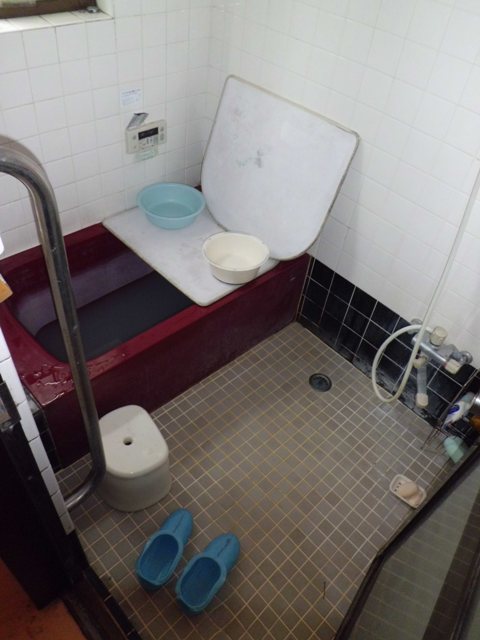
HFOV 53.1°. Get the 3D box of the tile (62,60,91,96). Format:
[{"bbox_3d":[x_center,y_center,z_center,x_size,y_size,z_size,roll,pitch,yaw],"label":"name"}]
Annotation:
[{"bbox_3d":[-0.540,-0.800,1.582,0.106,0.106,0.010,-32,58,-33],"label":"tile"}]

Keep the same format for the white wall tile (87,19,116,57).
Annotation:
[{"bbox_3d":[-0.452,-0.917,1.563,0.106,0.106,0.010,-32,58,-33],"label":"white wall tile"}]

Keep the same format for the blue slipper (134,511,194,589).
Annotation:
[{"bbox_3d":[-0.233,0.709,1.530,0.117,0.085,0.252,20,47,10],"label":"blue slipper"}]

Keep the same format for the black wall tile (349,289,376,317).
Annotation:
[{"bbox_3d":[0.516,-0.072,2.006,0.010,0.108,0.108,-32,58,-32],"label":"black wall tile"}]

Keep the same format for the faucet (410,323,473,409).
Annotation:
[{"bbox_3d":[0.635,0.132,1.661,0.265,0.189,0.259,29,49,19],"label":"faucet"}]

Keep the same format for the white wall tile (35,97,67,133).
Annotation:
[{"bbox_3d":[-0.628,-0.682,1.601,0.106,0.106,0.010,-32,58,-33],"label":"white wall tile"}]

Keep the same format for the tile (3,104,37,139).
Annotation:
[{"bbox_3d":[-0.702,-0.633,1.542,0.106,0.106,0.010,-32,58,-33],"label":"tile"}]

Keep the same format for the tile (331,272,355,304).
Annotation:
[{"bbox_3d":[0.422,-0.130,1.981,0.010,0.106,0.106,-32,58,-33],"label":"tile"}]

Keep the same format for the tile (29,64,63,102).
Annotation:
[{"bbox_3d":[-0.647,-0.792,1.602,0.108,0.108,0.010,-32,58,-32],"label":"tile"}]

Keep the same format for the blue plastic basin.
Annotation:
[{"bbox_3d":[-0.289,-0.467,2.030,0.286,0.090,0.286,4,46,-4],"label":"blue plastic basin"}]

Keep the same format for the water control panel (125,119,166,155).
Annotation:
[{"bbox_3d":[-0.390,-0.766,1.996,0.200,0.104,0.022,-32,58,-32],"label":"water control panel"}]

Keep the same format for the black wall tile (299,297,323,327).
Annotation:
[{"bbox_3d":[0.326,-0.042,2.184,0.010,0.106,0.106,-32,58,-33],"label":"black wall tile"}]

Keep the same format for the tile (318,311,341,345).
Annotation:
[{"bbox_3d":[0.419,0.021,2.213,0.010,0.108,0.108,-32,58,-32],"label":"tile"}]

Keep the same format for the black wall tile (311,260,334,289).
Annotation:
[{"bbox_3d":[0.348,-0.191,2.030,0.010,0.106,0.106,-32,58,-33],"label":"black wall tile"}]

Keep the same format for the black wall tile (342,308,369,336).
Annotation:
[{"bbox_3d":[0.505,0.006,2.085,0.010,0.108,0.108,-32,58,-32],"label":"black wall tile"}]

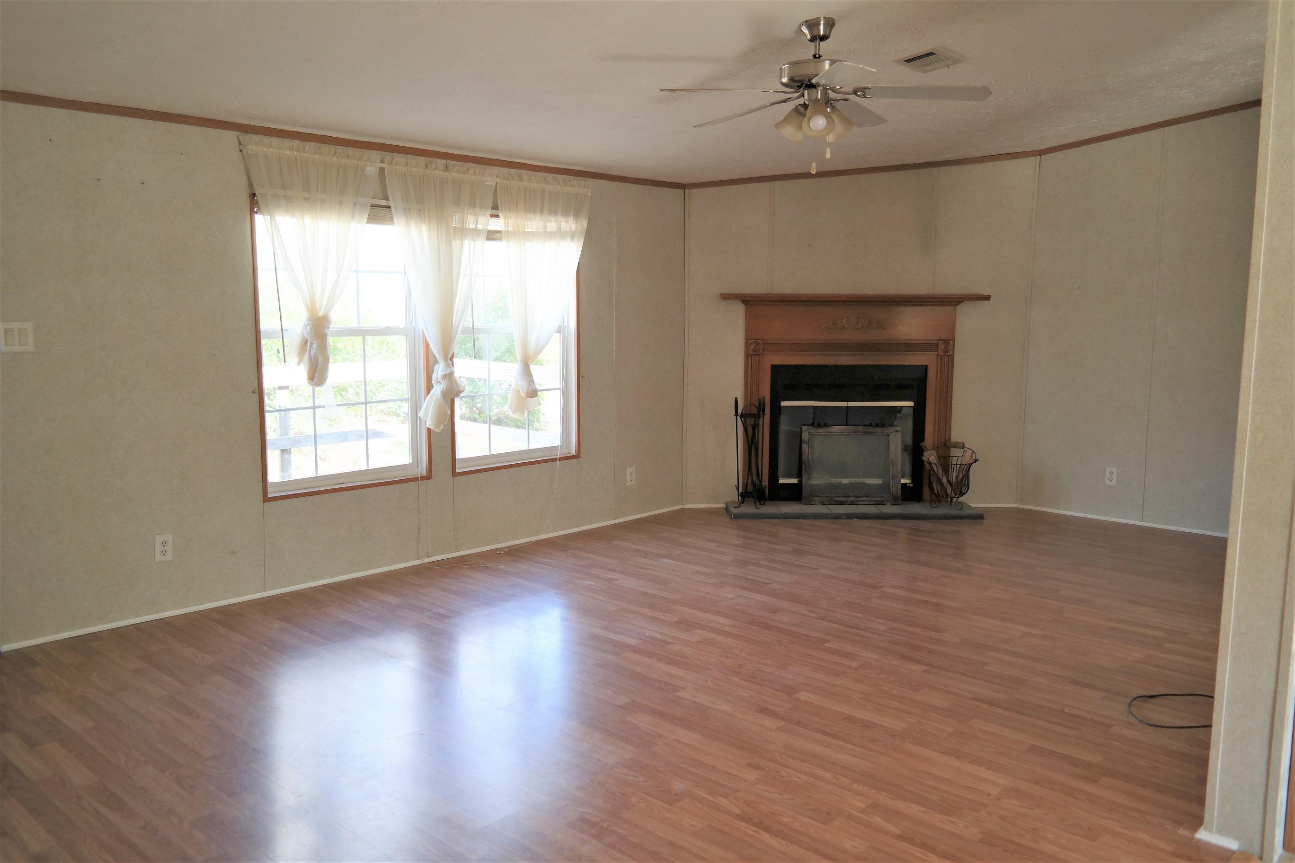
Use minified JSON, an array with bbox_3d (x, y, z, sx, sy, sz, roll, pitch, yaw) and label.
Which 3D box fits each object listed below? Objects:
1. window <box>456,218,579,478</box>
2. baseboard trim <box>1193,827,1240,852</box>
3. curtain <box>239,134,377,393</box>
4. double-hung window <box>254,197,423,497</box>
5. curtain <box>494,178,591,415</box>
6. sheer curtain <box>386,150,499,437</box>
[{"bbox_3d":[-0.742,-0.496,5.451,0.095,1.370,0.880,7,10,44],"label":"window"},{"bbox_3d":[1.435,1.025,2.445,0.096,0.025,0.015,7,10,44],"label":"baseboard trim"},{"bbox_3d":[-1.517,-0.759,4.511,0.100,1.095,0.660,7,10,44],"label":"curtain"},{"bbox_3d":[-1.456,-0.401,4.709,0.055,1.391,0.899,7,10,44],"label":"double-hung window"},{"bbox_3d":[-0.566,-0.749,5.478,0.100,1.313,0.680,7,10,44],"label":"curtain"},{"bbox_3d":[-1.035,-0.680,5.011,0.100,1.355,0.660,7,10,44],"label":"sheer curtain"}]

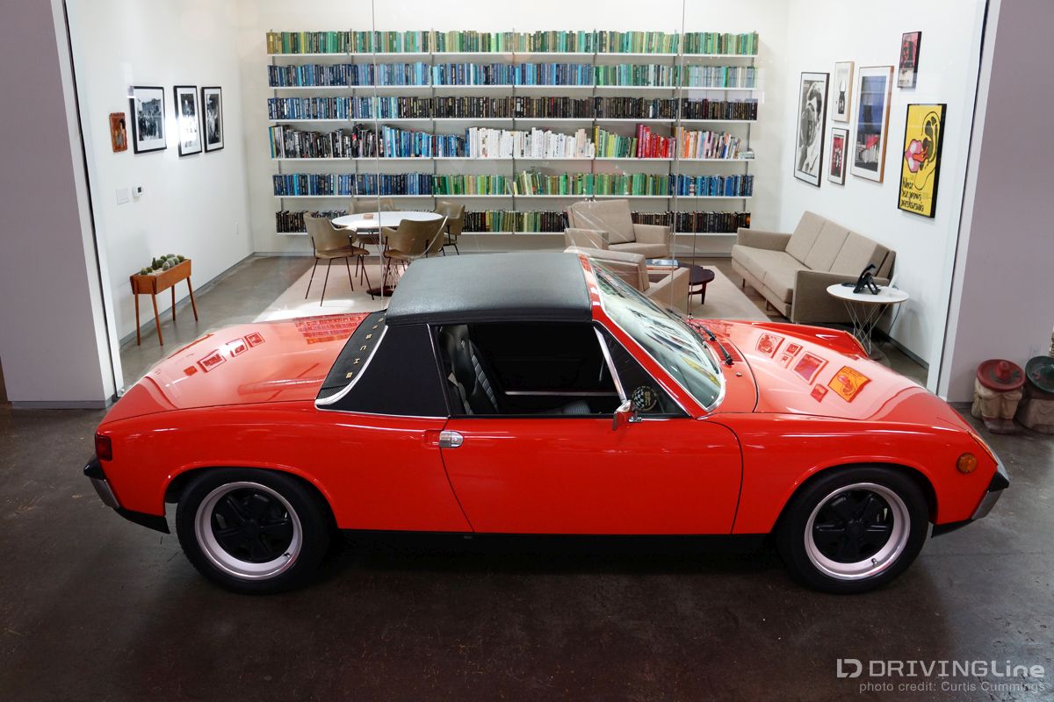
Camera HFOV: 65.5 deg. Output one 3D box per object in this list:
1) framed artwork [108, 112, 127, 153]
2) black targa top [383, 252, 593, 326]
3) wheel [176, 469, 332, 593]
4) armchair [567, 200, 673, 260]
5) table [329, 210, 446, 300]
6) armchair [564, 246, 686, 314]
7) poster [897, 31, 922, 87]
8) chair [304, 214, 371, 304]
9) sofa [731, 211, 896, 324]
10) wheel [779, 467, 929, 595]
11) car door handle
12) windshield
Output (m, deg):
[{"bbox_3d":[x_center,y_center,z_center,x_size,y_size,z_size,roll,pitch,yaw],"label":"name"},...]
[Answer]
[{"bbox_3d":[-3.249,-1.745,6.505,0.025,0.300,0.250,0,18,0],"label":"framed artwork"},{"bbox_3d":[-0.157,-0.308,3.759,0.840,0.125,1.120,0,18,0],"label":"black targa top"},{"bbox_3d":[-1.110,0.693,3.349,0.610,0.610,0.205,0,18,0],"label":"wheel"},{"bbox_3d":[0.955,-1.177,8.882,0.820,0.760,0.830,-9,20,-26],"label":"armchair"},{"bbox_3d":[-1.383,-0.953,8.230,1.080,0.730,1.080,0,18,0],"label":"table"},{"bbox_3d":[0.762,-0.439,6.620,0.810,0.760,0.830,12,21,32],"label":"armchair"},{"bbox_3d":[3.035,-2.317,6.493,0.030,0.420,0.255,0,18,0],"label":"poster"},{"bbox_3d":[-1.850,-0.884,7.923,0.580,0.790,0.590,-12,21,-32],"label":"chair"},{"bbox_3d":[2.595,-0.785,7.710,0.840,0.750,2.100,0,18,0],"label":"sofa"},{"bbox_3d":[1.331,0.699,3.373,0.610,0.610,0.205,0,18,0],"label":"wheel"},{"bbox_3d":[-0.288,0.332,3.112,0.085,0.058,0.050,0,18,0],"label":"car door handle"},{"bbox_3d":[0.606,-0.086,3.828,0.690,0.140,1.220,37,14,-11],"label":"windshield"}]

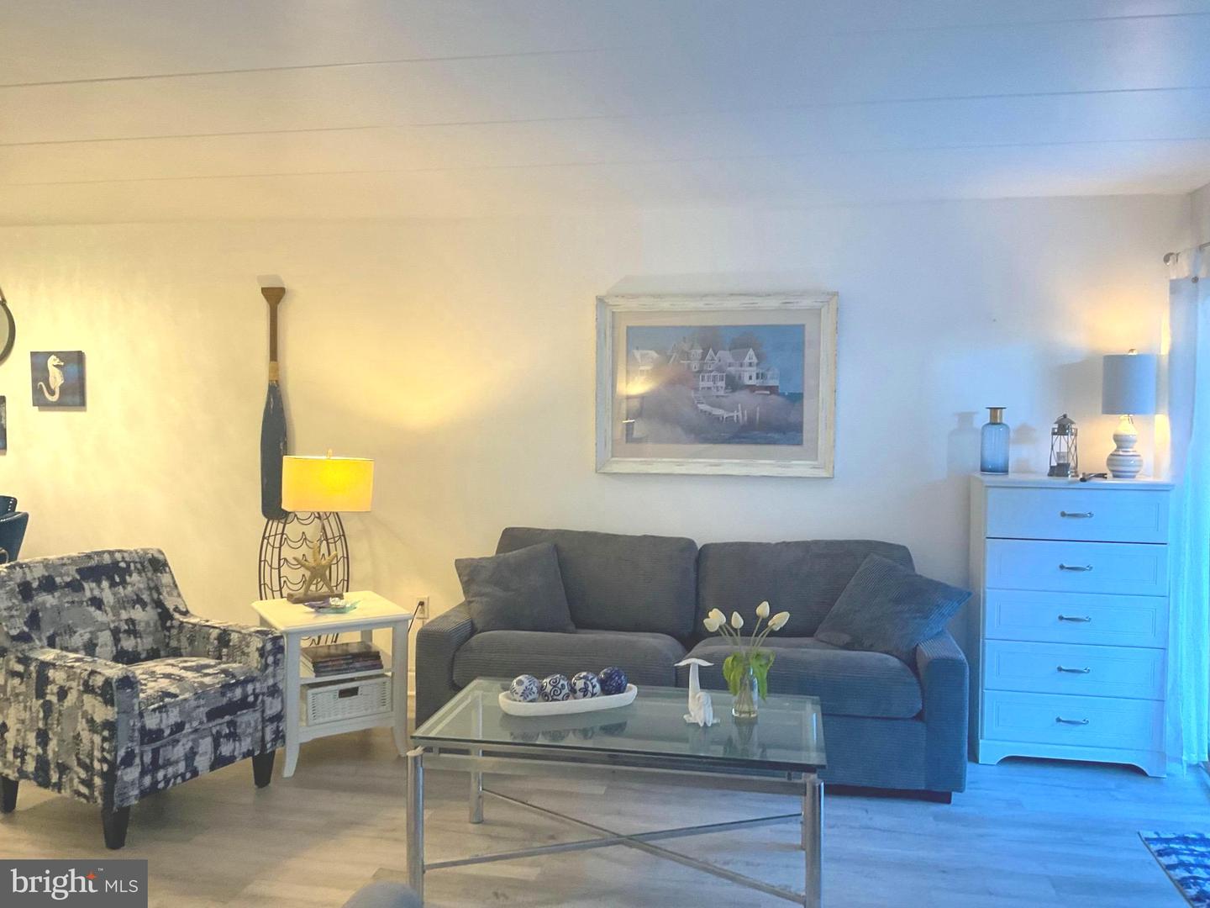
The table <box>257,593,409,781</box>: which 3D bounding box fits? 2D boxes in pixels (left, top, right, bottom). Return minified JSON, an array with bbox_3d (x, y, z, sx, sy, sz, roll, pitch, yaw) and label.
[{"bbox_3d":[-1.206,0.976,4.441,0.550,0.603,0.607,-1,3,-30],"label":"table"}]

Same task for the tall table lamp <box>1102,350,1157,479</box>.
[{"bbox_3d":[2.227,-0.166,4.318,0.232,0.549,0.232,1,2,10],"label":"tall table lamp"}]

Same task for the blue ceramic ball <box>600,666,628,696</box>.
[{"bbox_3d":[0.029,0.777,3.463,0.098,0.098,0.098,0,3,0],"label":"blue ceramic ball"}]

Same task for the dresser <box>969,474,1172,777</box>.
[{"bbox_3d":[1.970,0.704,4.369,0.729,1.197,0.414,1,2,10],"label":"dresser"}]

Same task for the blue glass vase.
[{"bbox_3d":[1.708,-0.056,4.440,0.126,0.294,0.126,1,2,10],"label":"blue glass vase"}]

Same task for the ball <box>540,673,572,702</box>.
[{"bbox_3d":[-0.164,0.780,3.377,0.098,0.098,0.098,0,3,0],"label":"ball"}]

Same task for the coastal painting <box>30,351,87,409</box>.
[{"bbox_3d":[-2.985,-0.407,5.535,0.295,0.297,0.037,1,3,11],"label":"coastal painting"}]

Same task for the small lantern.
[{"bbox_3d":[1.994,-0.035,4.414,0.126,0.277,0.126,1,3,11],"label":"small lantern"}]

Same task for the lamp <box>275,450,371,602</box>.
[{"bbox_3d":[-1.268,0.333,4.639,0.389,0.667,0.222,-1,3,-25],"label":"lamp"}]

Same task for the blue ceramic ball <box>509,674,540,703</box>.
[{"bbox_3d":[-0.259,0.756,3.272,0.099,0.099,0.099,0,2,0],"label":"blue ceramic ball"}]

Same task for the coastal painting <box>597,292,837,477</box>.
[{"bbox_3d":[0.526,-0.331,4.871,1.139,0.865,0.035,1,2,10],"label":"coastal painting"}]

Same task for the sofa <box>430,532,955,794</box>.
[{"bbox_3d":[0.369,0.826,4.391,2.151,0.929,0.930,1,2,10],"label":"sofa"}]

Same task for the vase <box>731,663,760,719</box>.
[{"bbox_3d":[0.458,0.767,3.307,0.089,0.164,0.089,1,3,11],"label":"vase"}]

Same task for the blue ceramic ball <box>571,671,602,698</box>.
[{"bbox_3d":[-0.063,0.779,3.415,0.098,0.098,0.098,0,3,0],"label":"blue ceramic ball"}]

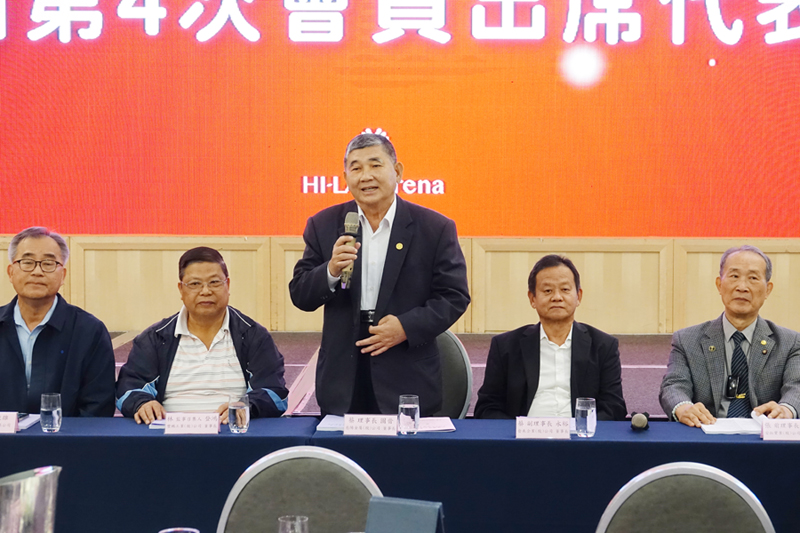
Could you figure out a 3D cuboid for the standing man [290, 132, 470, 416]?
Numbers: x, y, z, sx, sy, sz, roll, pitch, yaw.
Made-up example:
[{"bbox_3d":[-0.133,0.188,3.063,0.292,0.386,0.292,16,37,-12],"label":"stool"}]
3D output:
[{"bbox_3d":[-0.067,0.398,5.931,0.605,1.719,0.420,0,2,7],"label":"standing man"}]

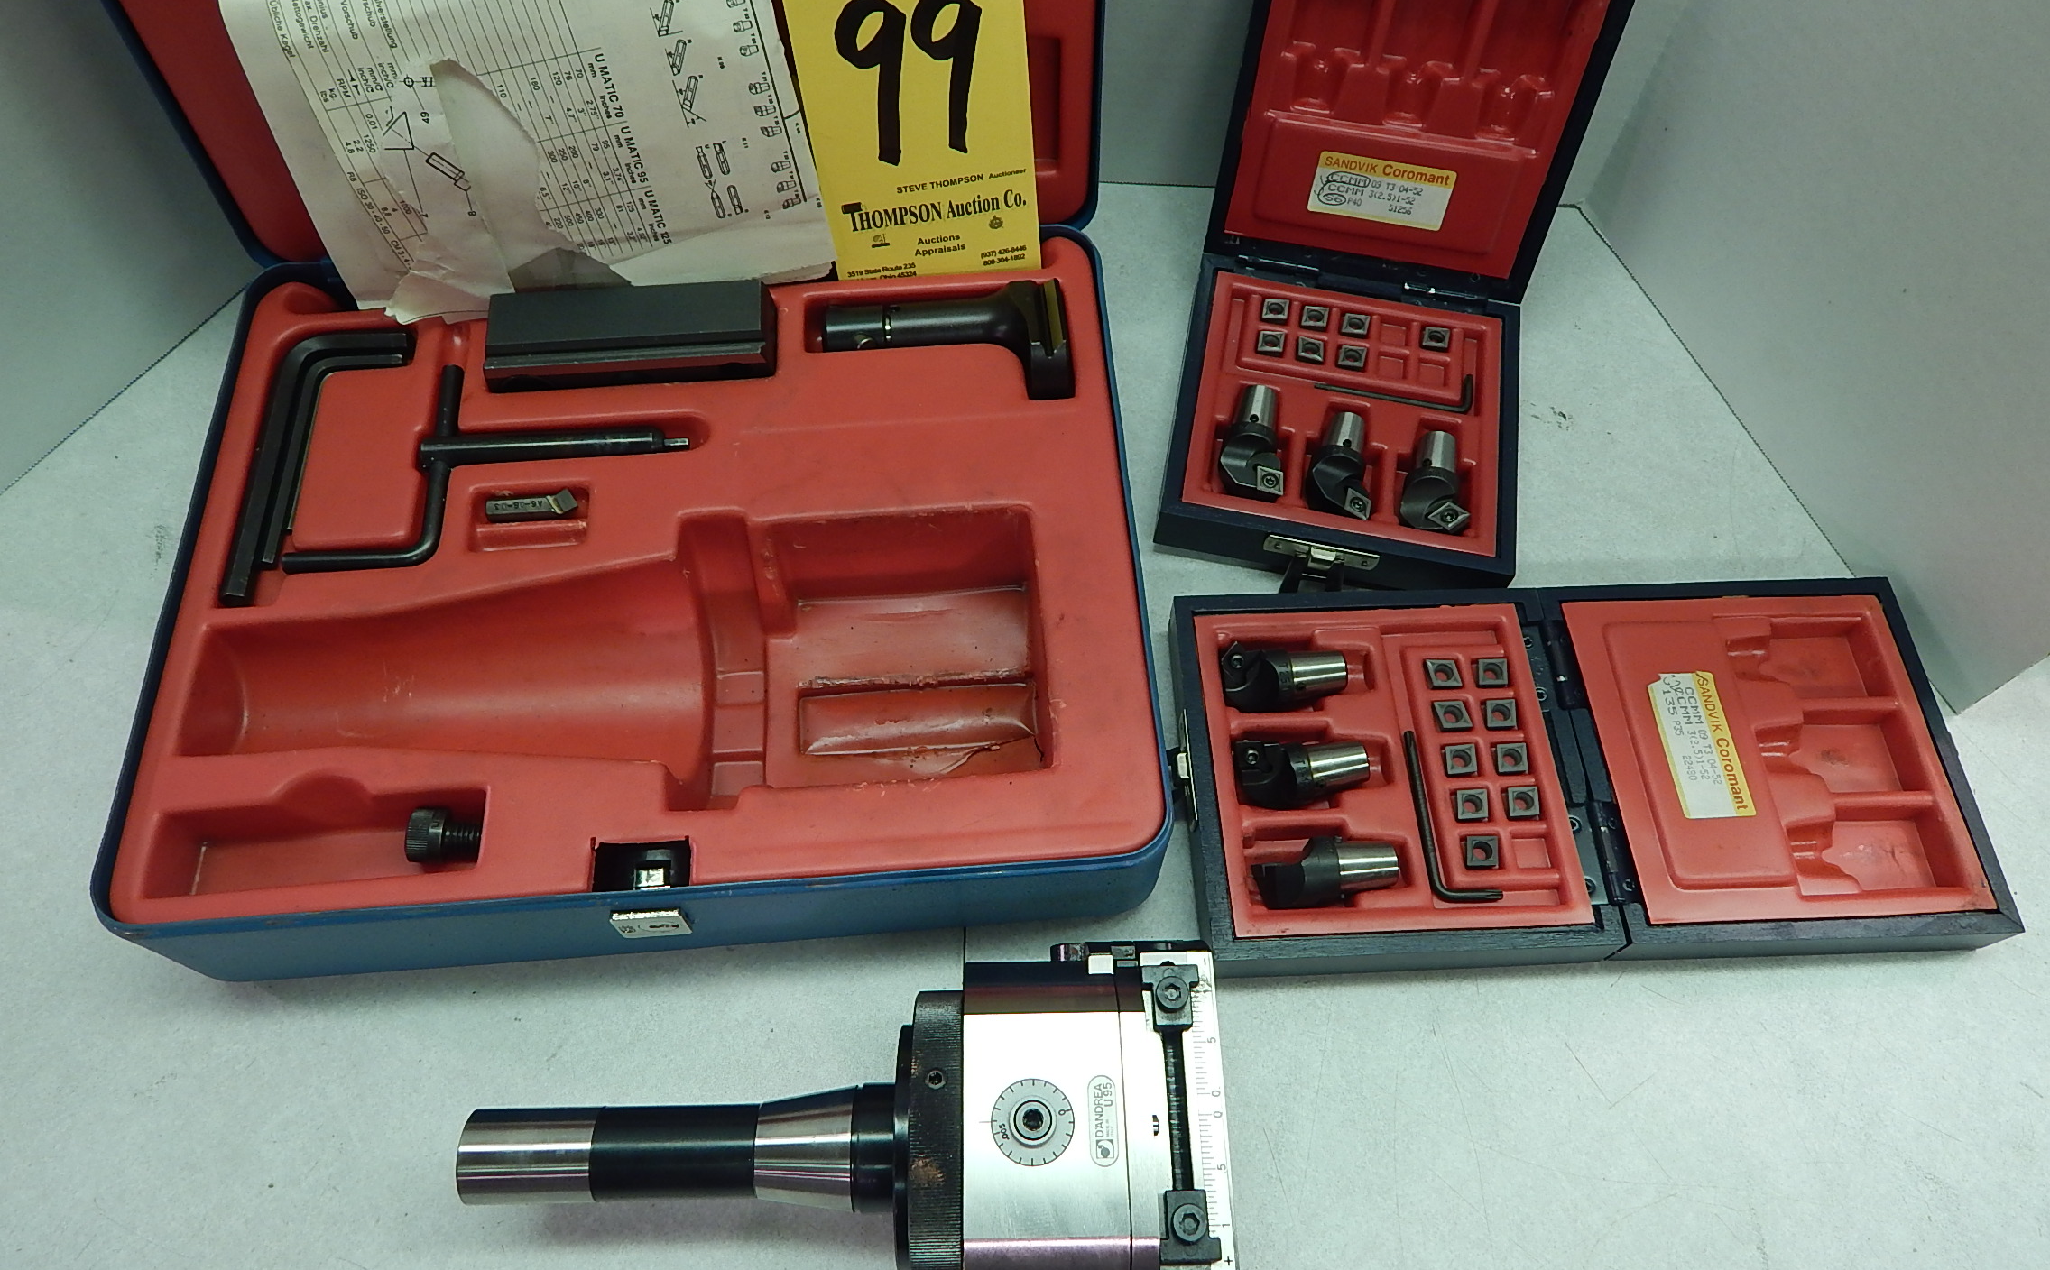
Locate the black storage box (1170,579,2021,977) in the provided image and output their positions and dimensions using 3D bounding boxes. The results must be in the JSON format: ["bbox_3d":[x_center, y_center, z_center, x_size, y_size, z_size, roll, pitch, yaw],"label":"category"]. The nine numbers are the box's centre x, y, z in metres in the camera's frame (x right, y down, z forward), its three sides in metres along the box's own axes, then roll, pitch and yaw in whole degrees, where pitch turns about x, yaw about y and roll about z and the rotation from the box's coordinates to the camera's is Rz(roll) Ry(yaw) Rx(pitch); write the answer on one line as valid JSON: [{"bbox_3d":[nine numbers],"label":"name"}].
[{"bbox_3d":[0.176,0.043,0.447,0.253,0.021,0.124,-1,61,-3],"label":"black storage box"}]

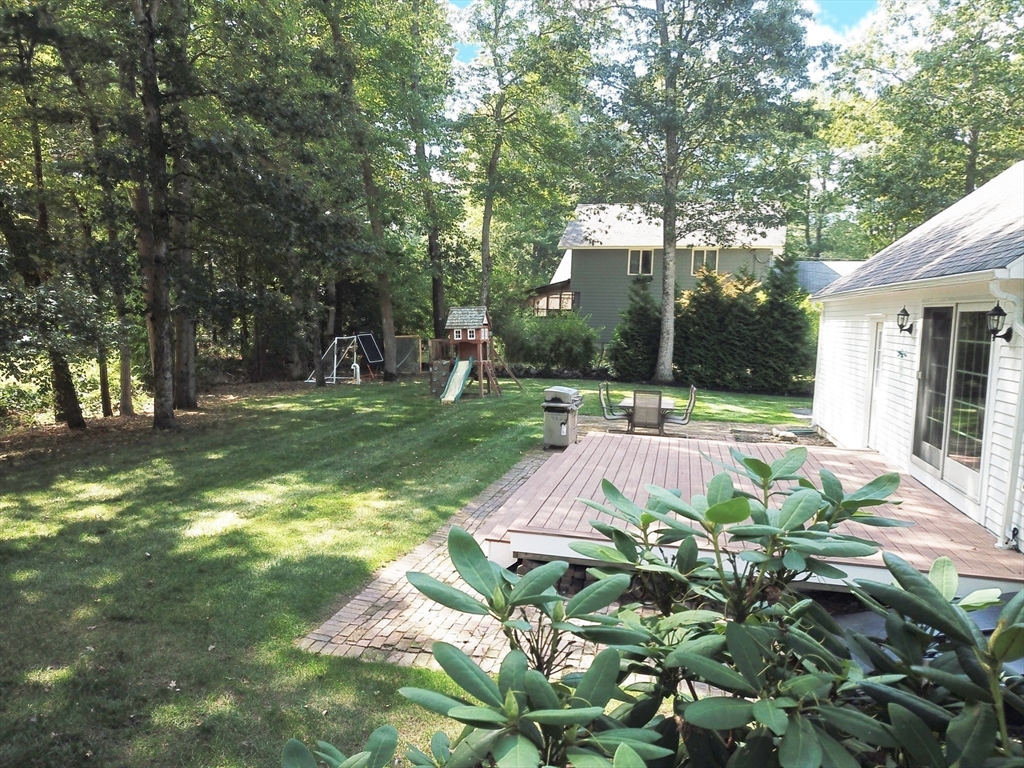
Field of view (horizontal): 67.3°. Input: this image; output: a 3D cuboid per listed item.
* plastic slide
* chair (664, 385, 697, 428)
[{"bbox_3d":[-1.610,-0.131,22.737,0.460,1.220,2.050,3,6,10],"label":"plastic slide"},{"bbox_3d":[3.249,0.567,15.039,0.660,1.030,0.620,3,6,13],"label":"chair"}]

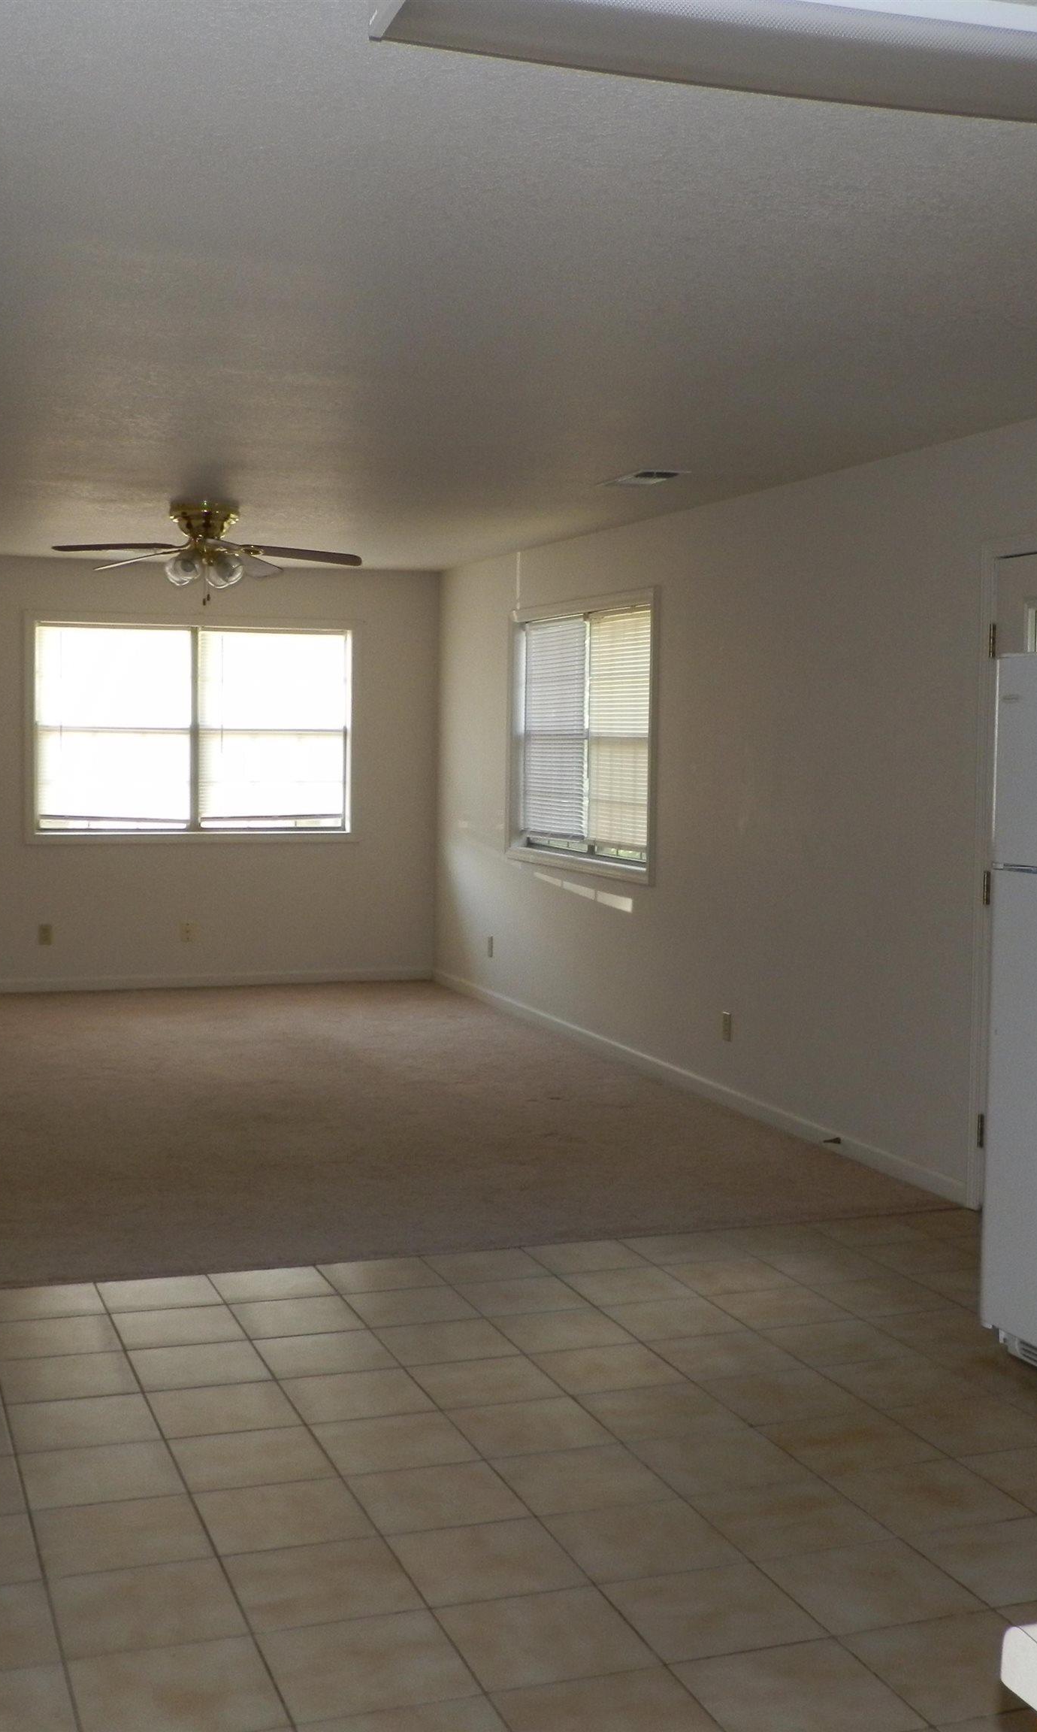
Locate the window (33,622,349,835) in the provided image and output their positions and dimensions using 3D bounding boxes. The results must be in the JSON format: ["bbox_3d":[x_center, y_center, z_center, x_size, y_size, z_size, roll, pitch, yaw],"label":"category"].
[{"bbox_3d":[-1.849,-0.776,10.727,1.825,1.185,0.100,-1,4,-20],"label":"window"}]

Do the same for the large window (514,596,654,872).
[{"bbox_3d":[0.324,-0.625,9.049,0.100,1.205,1.790,-1,4,-20],"label":"large window"}]

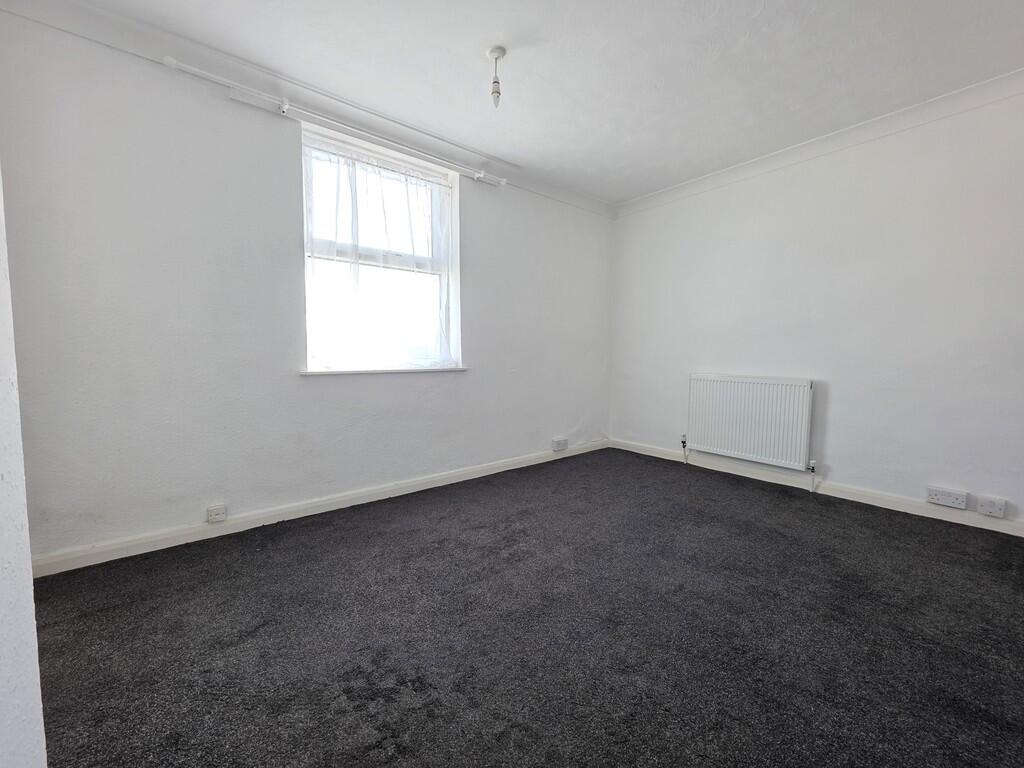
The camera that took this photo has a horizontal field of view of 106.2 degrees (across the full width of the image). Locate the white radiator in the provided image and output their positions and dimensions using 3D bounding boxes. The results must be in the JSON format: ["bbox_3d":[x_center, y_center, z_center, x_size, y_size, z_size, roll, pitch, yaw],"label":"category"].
[{"bbox_3d":[1.716,0.249,2.843,0.085,0.602,0.785,-4,5,-41],"label":"white radiator"}]

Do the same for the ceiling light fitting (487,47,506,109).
[{"bbox_3d":[-0.068,-1.394,1.770,0.084,0.240,0.084,0,4,0],"label":"ceiling light fitting"}]

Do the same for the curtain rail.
[{"bbox_3d":[-0.794,-1.447,2.267,1.861,0.050,0.105,-3,5,-37],"label":"curtain rail"}]

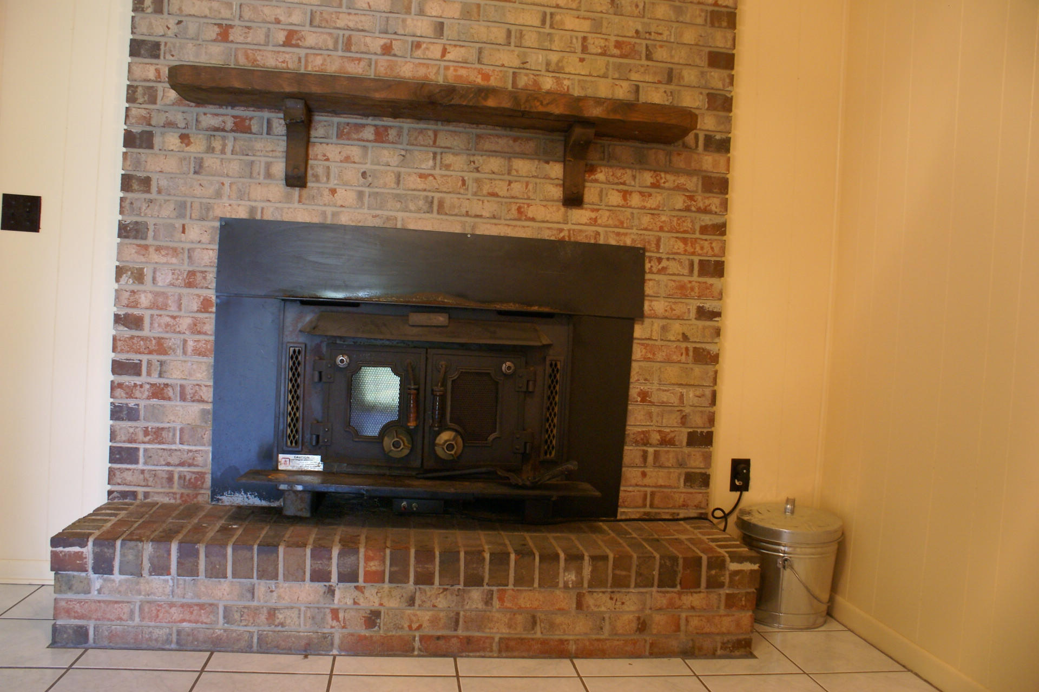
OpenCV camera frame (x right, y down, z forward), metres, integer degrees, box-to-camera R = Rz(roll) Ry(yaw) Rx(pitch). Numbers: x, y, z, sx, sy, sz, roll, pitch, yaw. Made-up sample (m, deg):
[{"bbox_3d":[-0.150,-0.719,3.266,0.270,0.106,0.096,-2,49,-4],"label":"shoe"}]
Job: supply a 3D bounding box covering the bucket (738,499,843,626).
[{"bbox_3d":[0.869,0.686,2.531,0.351,0.390,0.351,3,1,0],"label":"bucket"}]

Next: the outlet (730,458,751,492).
[{"bbox_3d":[0.755,0.443,2.657,0.068,0.114,0.018,3,1,-7],"label":"outlet"}]

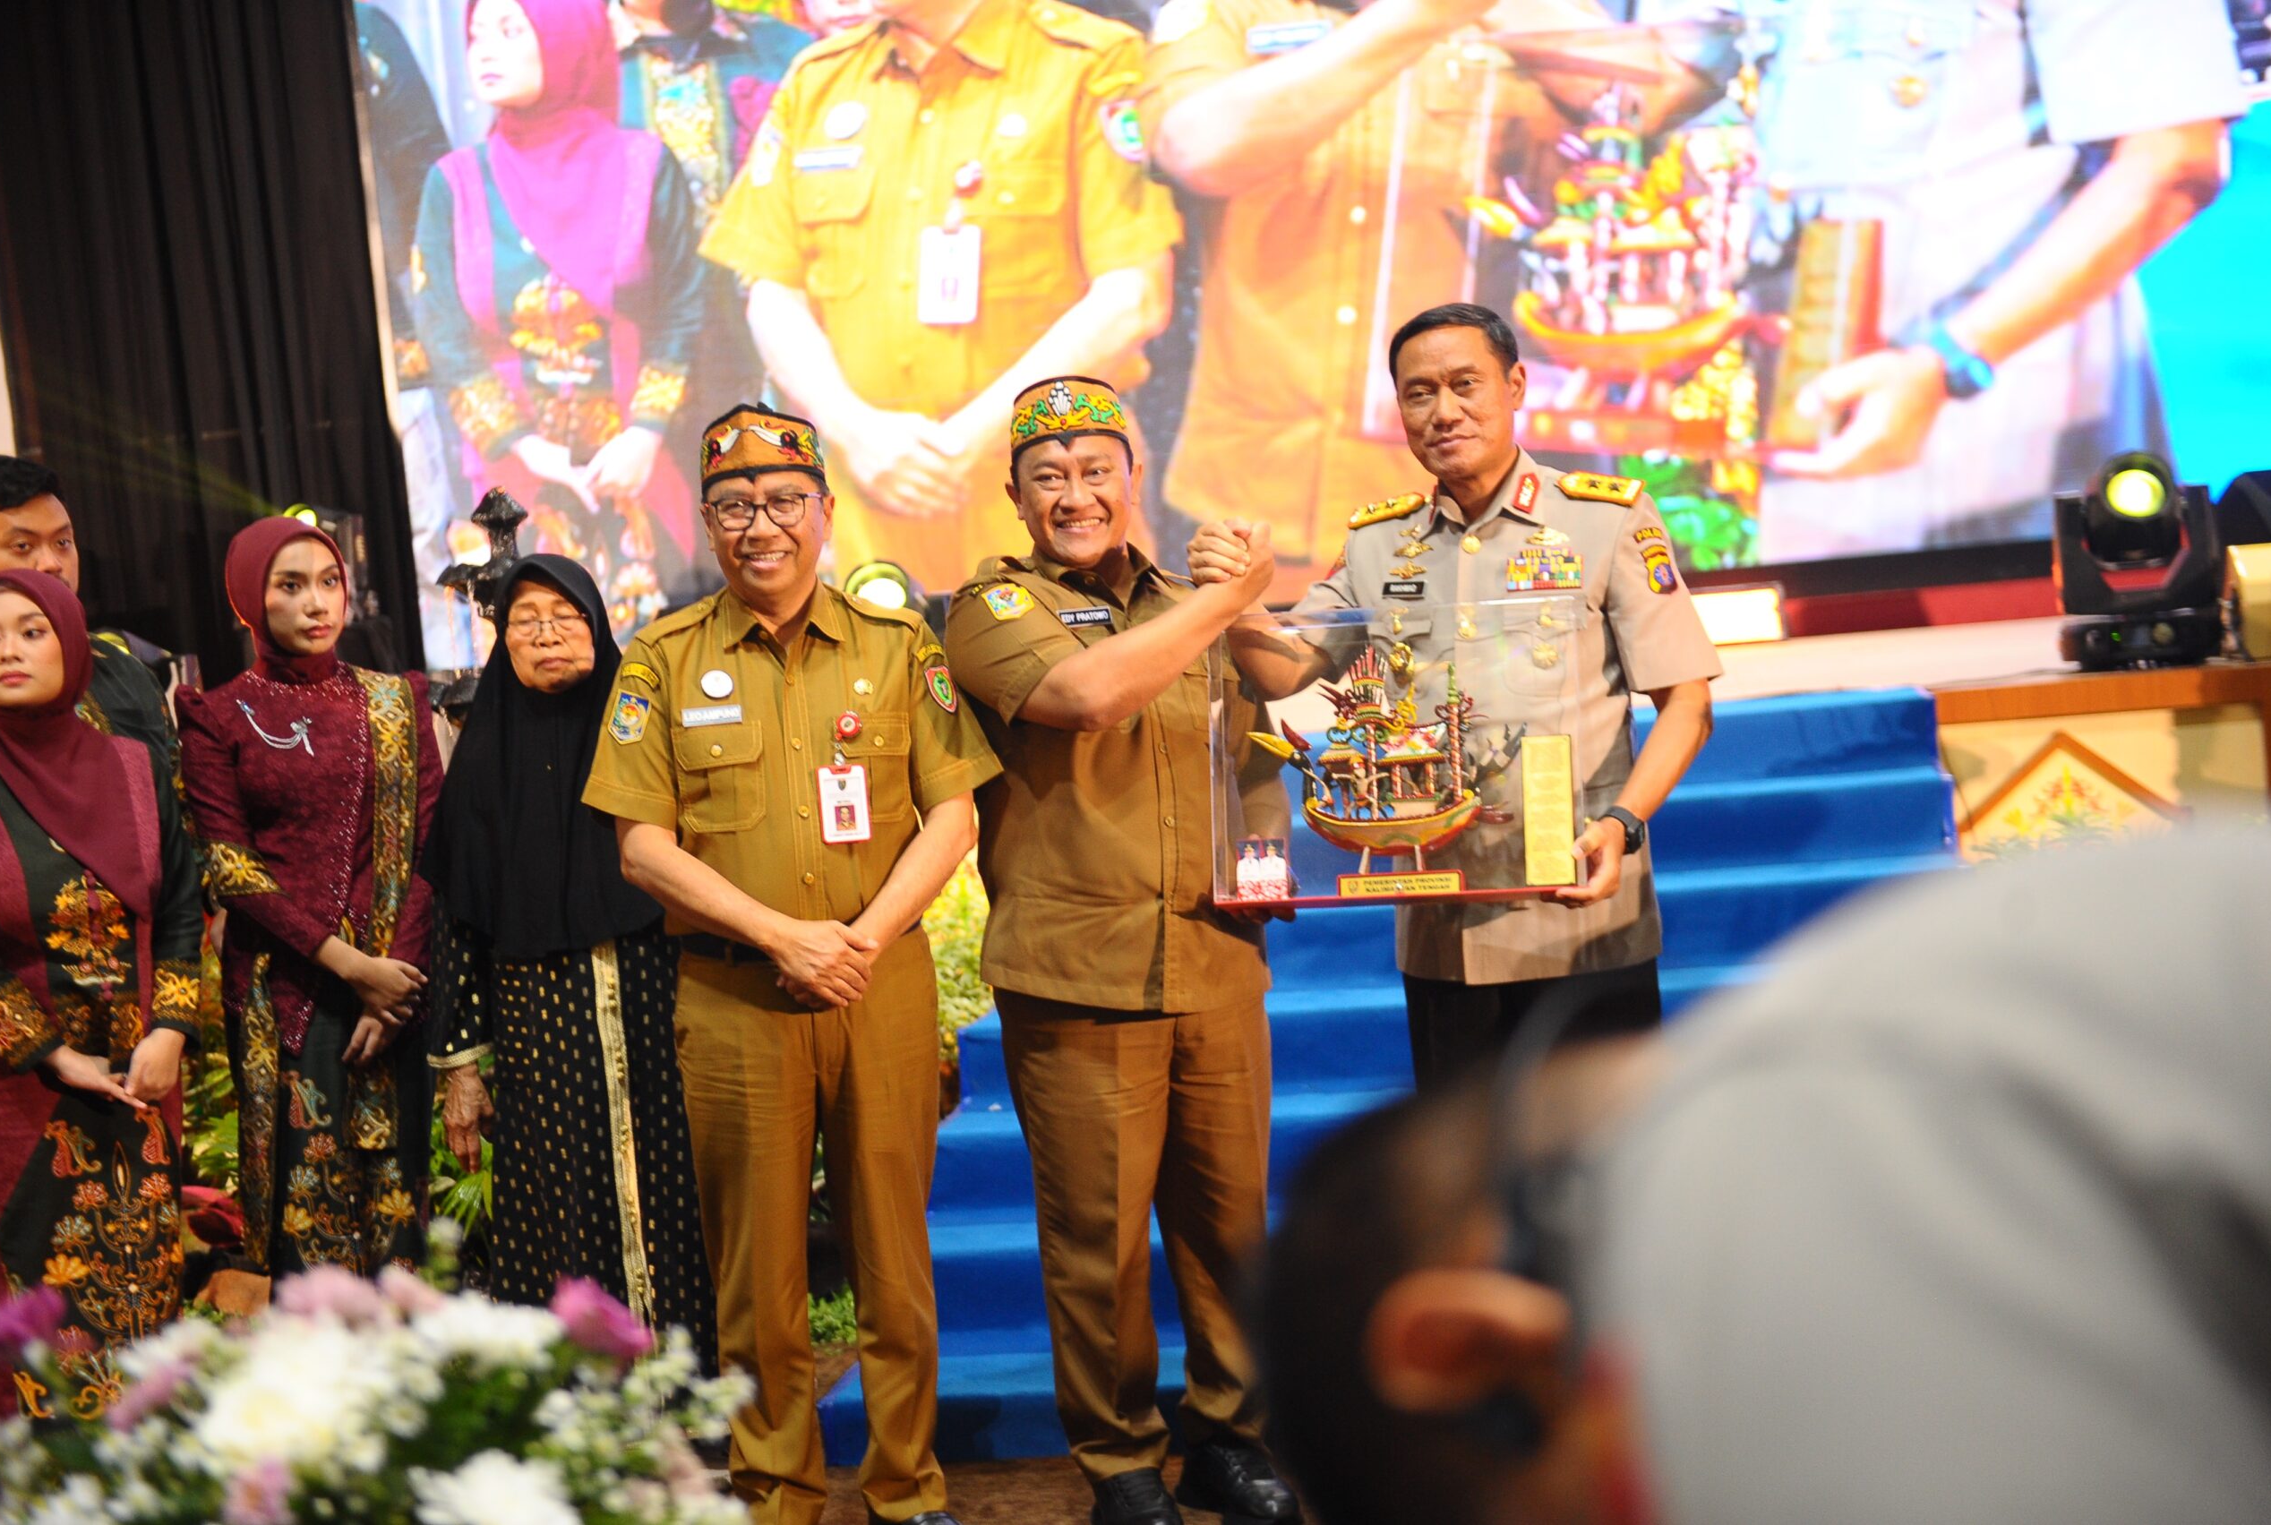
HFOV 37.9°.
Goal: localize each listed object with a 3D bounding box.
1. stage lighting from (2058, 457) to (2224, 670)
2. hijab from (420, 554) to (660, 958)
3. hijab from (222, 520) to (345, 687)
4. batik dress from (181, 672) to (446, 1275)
[{"bbox_3d":[2.184,-0.438,7.200,0.340,0.460,0.300,-5,3,12],"label":"stage lighting"},{"bbox_3d":[-0.933,-0.007,5.250,0.400,0.650,0.340,-6,3,-18],"label":"hijab"},{"bbox_3d":[-1.384,-0.264,5.400,0.200,0.270,0.240,-7,3,-36],"label":"hijab"},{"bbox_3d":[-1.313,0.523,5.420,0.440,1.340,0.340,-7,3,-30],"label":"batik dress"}]

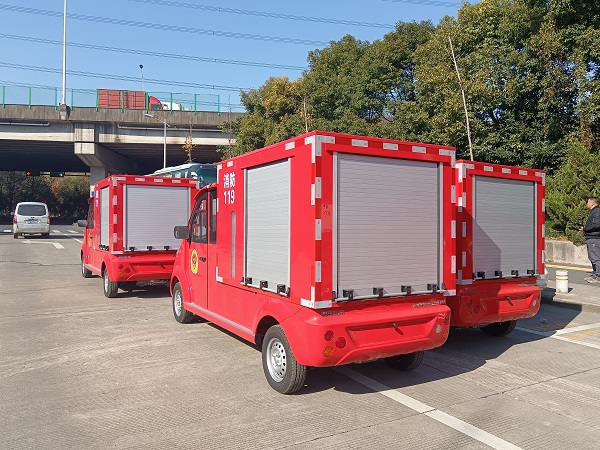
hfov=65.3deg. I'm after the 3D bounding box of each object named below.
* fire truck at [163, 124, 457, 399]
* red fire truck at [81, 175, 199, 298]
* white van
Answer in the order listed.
[{"bbox_3d":[-0.304,0.351,5.481,1.450,2.040,4.360,0,0,-30],"label":"fire truck"},{"bbox_3d":[-3.470,0.210,9.616,1.450,2.040,4.360,0,0,-31],"label":"red fire truck"},{"bbox_3d":[-15.050,-0.240,26.300,1.700,1.900,4.500,0,0,-29],"label":"white van"}]

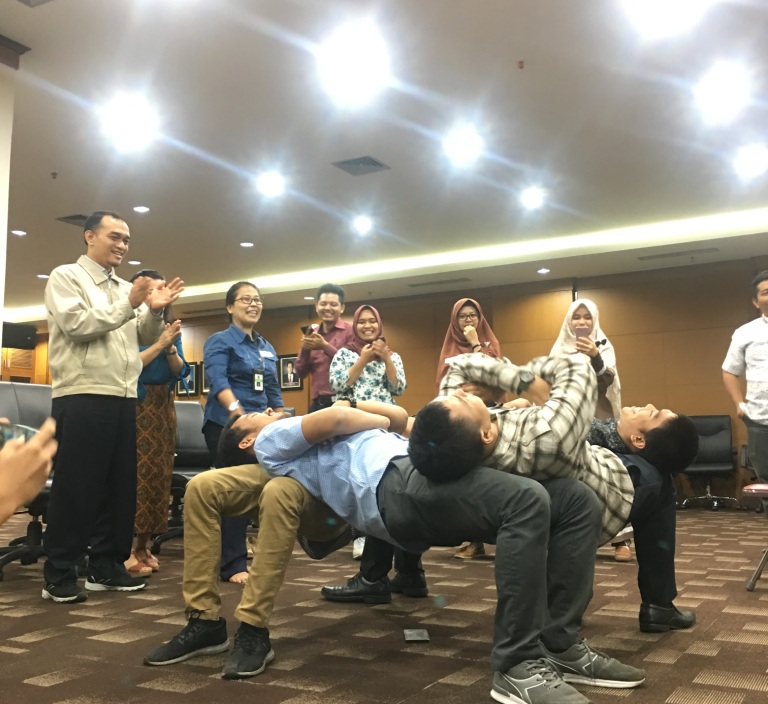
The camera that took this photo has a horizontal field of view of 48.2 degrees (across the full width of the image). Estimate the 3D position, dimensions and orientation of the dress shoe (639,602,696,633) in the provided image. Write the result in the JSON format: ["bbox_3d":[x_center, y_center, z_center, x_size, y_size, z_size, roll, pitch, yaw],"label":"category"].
[{"bbox_3d":[0.967,0.881,2.917,0.280,0.105,0.100,4,-8,-31],"label":"dress shoe"}]

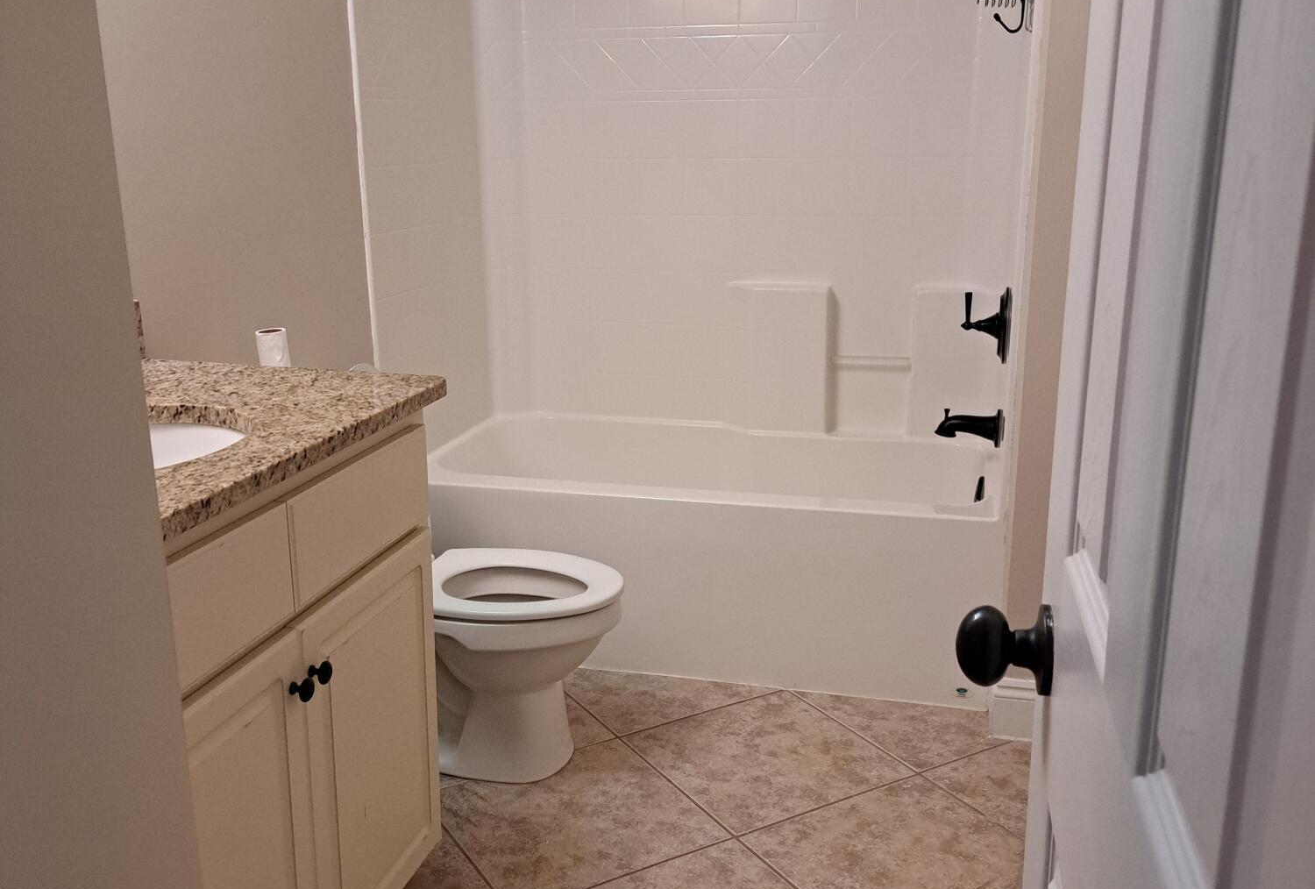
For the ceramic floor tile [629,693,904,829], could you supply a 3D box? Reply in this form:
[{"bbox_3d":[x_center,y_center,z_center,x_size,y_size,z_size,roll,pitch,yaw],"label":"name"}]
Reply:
[{"bbox_3d":[0.232,0.679,2.635,0.455,0.010,0.455,-9,16,-30],"label":"ceramic floor tile"}]

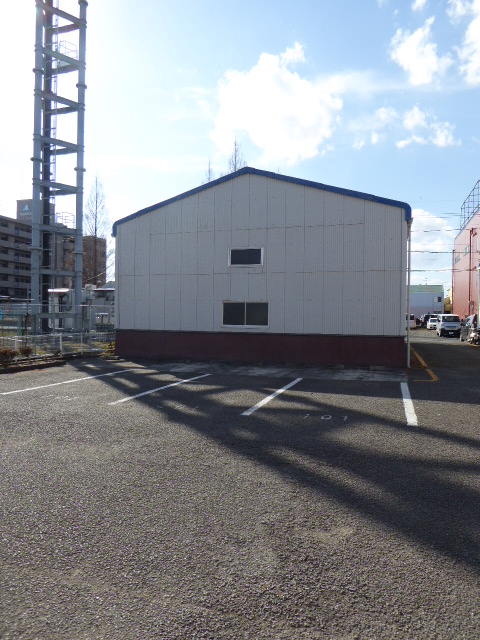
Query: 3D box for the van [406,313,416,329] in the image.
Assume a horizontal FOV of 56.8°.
[{"bbox_3d":[21.775,0.244,57.000,1.600,1.950,3.900,1,0,18],"label":"van"}]

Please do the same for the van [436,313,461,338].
[{"bbox_3d":[17.733,0.493,37.700,1.530,1.920,3.600,1,0,18],"label":"van"}]

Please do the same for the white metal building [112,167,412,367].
[{"bbox_3d":[2.853,-1.888,23.001,10.480,6.560,17.000,1,0,18],"label":"white metal building"}]

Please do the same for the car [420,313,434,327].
[{"bbox_3d":[27.091,0.241,63.000,1.700,1.700,4.200,1,0,18],"label":"car"}]

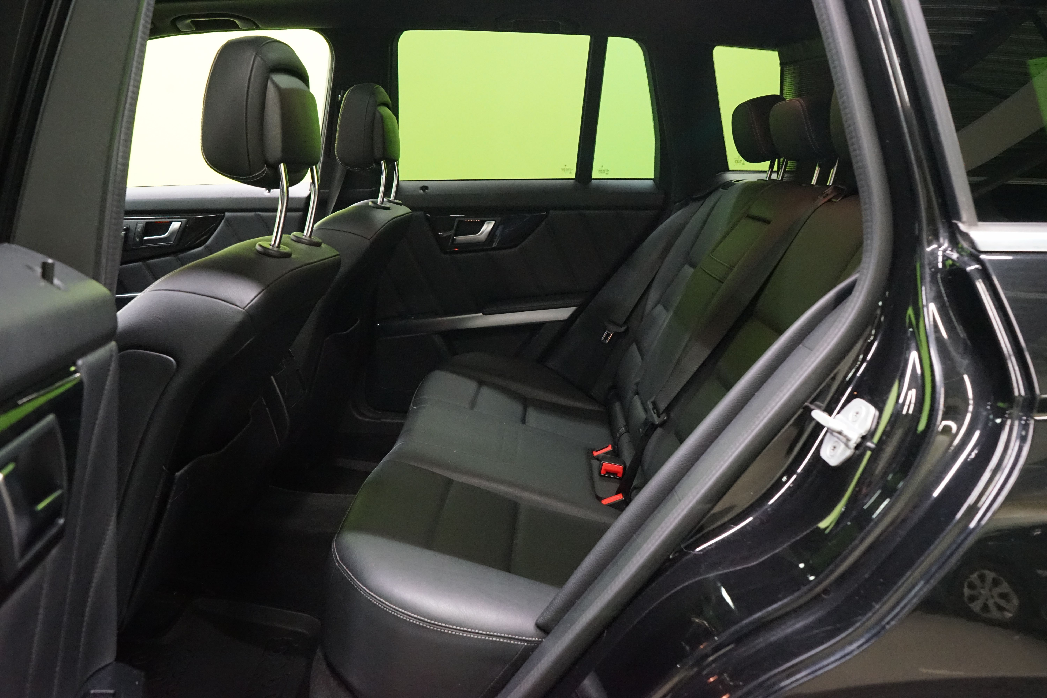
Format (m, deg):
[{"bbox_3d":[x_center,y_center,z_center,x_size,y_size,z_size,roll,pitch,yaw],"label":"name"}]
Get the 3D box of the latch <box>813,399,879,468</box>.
[{"bbox_3d":[0.329,0.085,0.833,0.040,0.065,0.038,31,7,-31],"label":"latch"}]

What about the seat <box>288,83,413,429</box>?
[{"bbox_3d":[-0.692,-0.168,1.998,0.810,0.970,0.540,0,13,2],"label":"seat"}]

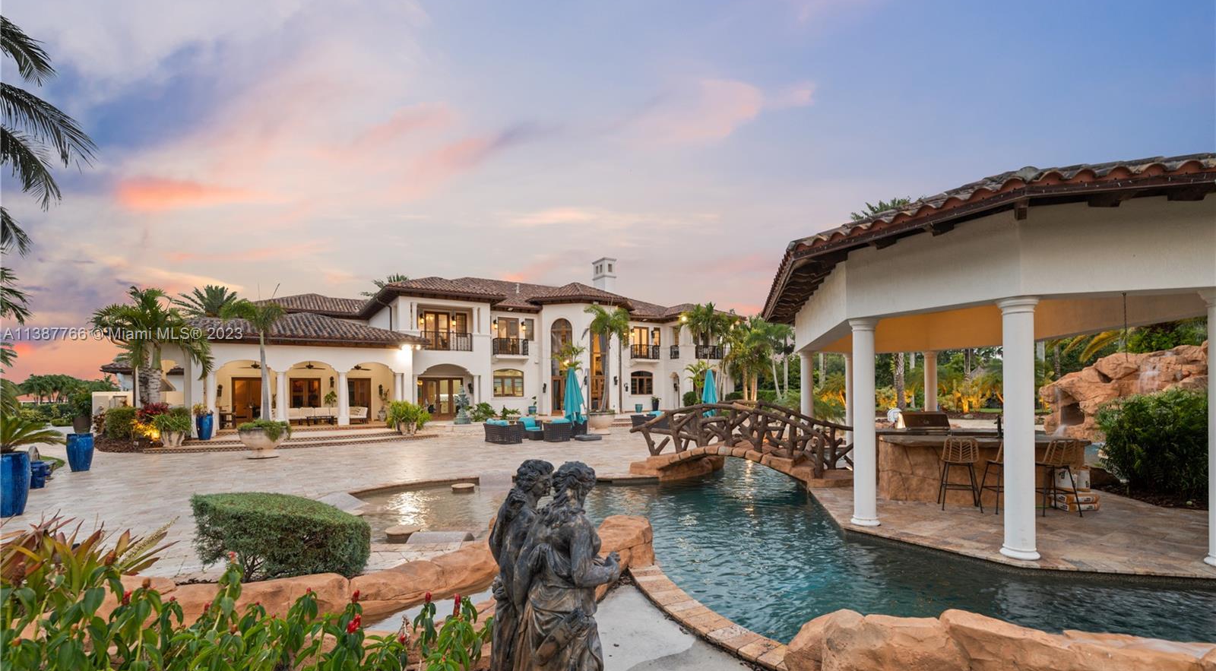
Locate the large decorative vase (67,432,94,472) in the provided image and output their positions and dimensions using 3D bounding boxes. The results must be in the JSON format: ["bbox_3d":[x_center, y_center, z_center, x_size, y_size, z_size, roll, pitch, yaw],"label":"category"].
[{"bbox_3d":[-12.931,2.858,12.400,0.500,0.900,0.500,0,-4,0],"label":"large decorative vase"}]

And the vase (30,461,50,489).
[{"bbox_3d":[-11.245,2.760,10.000,0.300,0.500,0.300,0,-4,0],"label":"vase"}]

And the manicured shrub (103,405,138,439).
[{"bbox_3d":[-19.530,3.506,20.300,1.150,1.340,1.150,0,-4,0],"label":"manicured shrub"}]

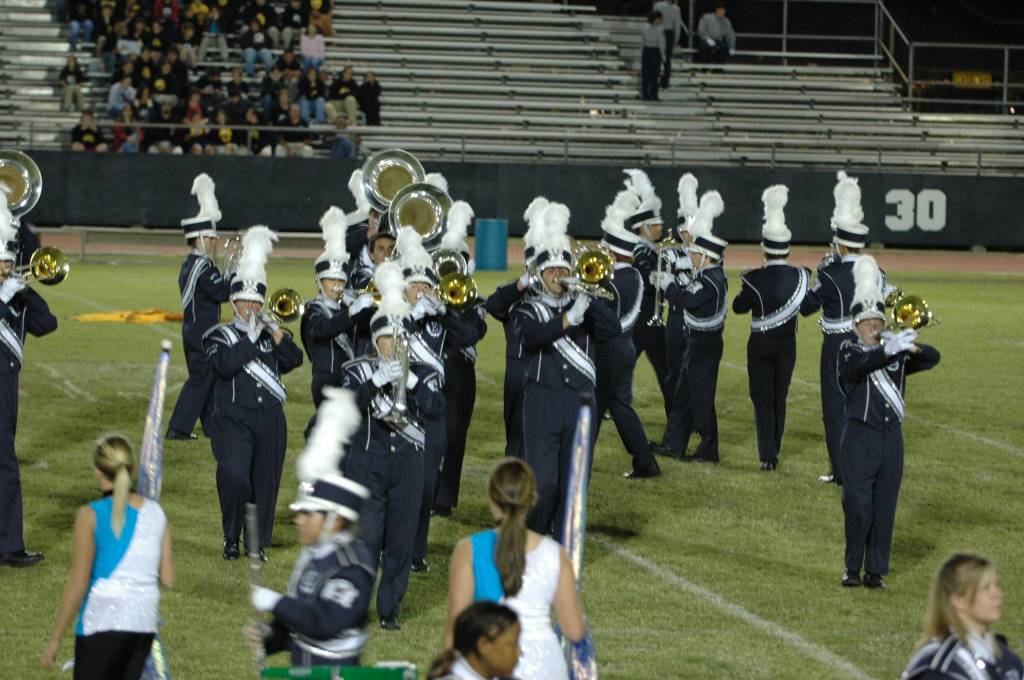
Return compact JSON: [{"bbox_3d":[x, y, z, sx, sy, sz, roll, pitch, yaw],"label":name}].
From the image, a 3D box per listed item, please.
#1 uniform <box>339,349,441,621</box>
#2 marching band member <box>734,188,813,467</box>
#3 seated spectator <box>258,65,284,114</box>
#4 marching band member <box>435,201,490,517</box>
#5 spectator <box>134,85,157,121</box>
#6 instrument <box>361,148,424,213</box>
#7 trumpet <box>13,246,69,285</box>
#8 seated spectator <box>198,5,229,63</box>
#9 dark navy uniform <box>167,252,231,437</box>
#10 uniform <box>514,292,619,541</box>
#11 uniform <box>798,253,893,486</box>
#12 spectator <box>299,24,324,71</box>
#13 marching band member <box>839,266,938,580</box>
[{"bbox_3d":[-0.674,0.830,27.631,0.560,1.490,0.460,0,4,-14],"label":"uniform"},{"bbox_3d":[1.890,-0.084,36.000,0.580,2.060,0.500,1,4,-9],"label":"marching band member"},{"bbox_3d":[-4.428,-4.529,91.000,0.500,1.120,0.700,0,4,-12],"label":"seated spectator"},{"bbox_3d":[-0.360,0.118,33.274,0.520,2.100,0.500,1,4,-6],"label":"marching band member"},{"bbox_3d":[-6.710,-4.147,90.500,0.460,1.100,0.680,0,4,-12],"label":"spectator"},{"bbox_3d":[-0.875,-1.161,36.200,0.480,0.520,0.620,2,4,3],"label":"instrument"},{"bbox_3d":[-2.684,-0.425,28.200,0.300,0.230,0.800,1,4,-13],"label":"trumpet"},{"bbox_3d":[-5.646,-5.769,93.500,0.560,1.130,0.740,1,4,-11],"label":"seated spectator"},{"bbox_3d":[-2.388,0.037,37.993,0.550,1.421,0.500,0,4,-18],"label":"dark navy uniform"},{"bbox_3d":[0.346,0.505,31.369,0.620,1.570,0.460,0,4,-15],"label":"uniform"},{"bbox_3d":[2.452,0.202,35.785,0.620,1.643,0.500,-1,4,-27],"label":"uniform"},{"bbox_3d":[-3.682,-5.238,91.000,0.470,1.180,0.680,0,4,-12],"label":"spectator"},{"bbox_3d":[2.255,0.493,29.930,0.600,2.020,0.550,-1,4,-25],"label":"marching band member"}]

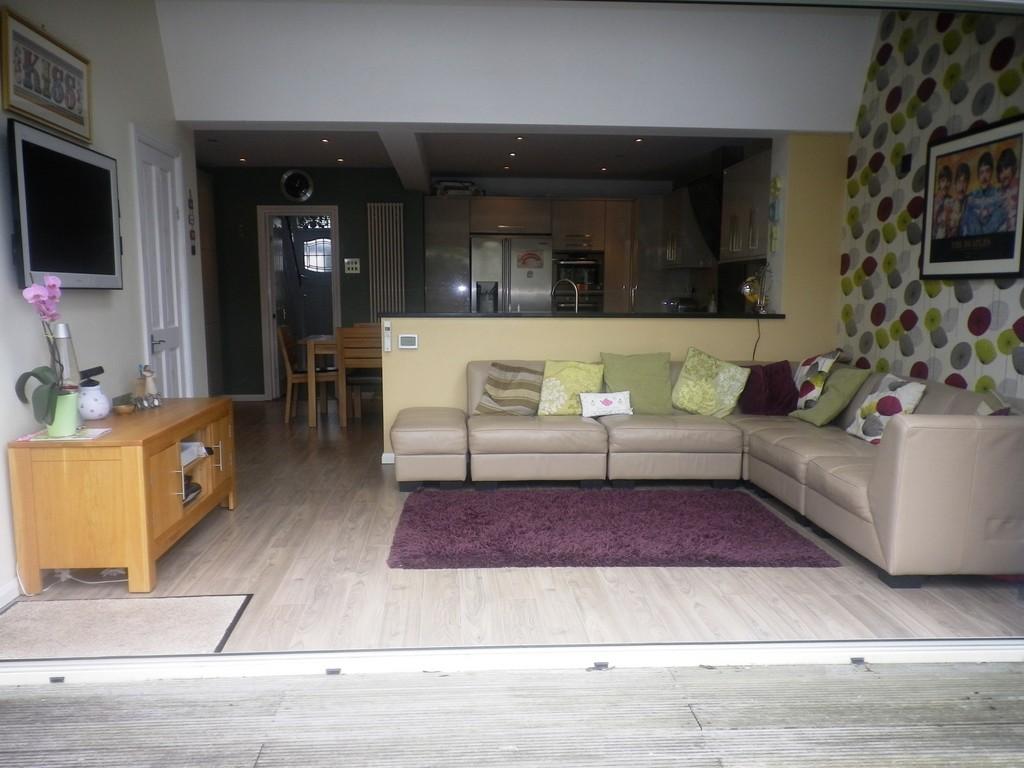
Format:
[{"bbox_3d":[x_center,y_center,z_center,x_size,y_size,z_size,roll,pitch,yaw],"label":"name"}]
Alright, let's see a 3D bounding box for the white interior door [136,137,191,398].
[{"bbox_3d":[-2.065,-0.391,4.907,0.060,2.010,0.720,0,6,-4],"label":"white interior door"}]

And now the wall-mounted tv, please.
[{"bbox_3d":[-1.938,-0.731,3.619,0.070,0.630,1.000,0,7,-4],"label":"wall-mounted tv"}]

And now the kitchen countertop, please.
[{"bbox_3d":[0.488,-0.476,5.770,2.780,0.034,0.340,0,6,-4],"label":"kitchen countertop"}]

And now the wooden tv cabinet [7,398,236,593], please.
[{"bbox_3d":[-1.694,0.447,3.787,0.492,0.593,1.260,0,6,-4],"label":"wooden tv cabinet"}]

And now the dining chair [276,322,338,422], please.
[{"bbox_3d":[-1.819,-0.113,7.550,0.535,0.875,0.440,0,6,-4],"label":"dining chair"}]

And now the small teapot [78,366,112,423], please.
[{"bbox_3d":[-1.882,0.037,3.730,0.160,0.232,0.155,0,6,-4],"label":"small teapot"}]

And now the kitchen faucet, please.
[{"bbox_3d":[0.397,-0.598,6.187,0.210,0.370,0.060,0,7,3],"label":"kitchen faucet"}]

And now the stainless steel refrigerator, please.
[{"bbox_3d":[-0.028,-0.787,9.567,0.910,1.770,0.720,0,7,-4],"label":"stainless steel refrigerator"}]

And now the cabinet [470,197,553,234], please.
[{"bbox_3d":[-0.024,-1.883,9.394,0.905,0.400,0.580,0,6,-4],"label":"cabinet"}]

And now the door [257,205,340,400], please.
[{"bbox_3d":[-2.274,-0.862,8.941,0.840,2.060,0.120,0,7,-4],"label":"door"}]

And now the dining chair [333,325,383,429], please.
[{"bbox_3d":[-1.301,-0.085,7.469,0.450,0.870,0.580,0,7,-4],"label":"dining chair"}]

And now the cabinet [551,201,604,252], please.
[{"bbox_3d":[0.723,-1.795,9.490,0.590,0.550,0.560,0,7,-4],"label":"cabinet"}]

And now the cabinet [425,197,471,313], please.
[{"bbox_3d":[-0.720,-0.986,9.442,0.490,2.195,0.580,0,6,-4],"label":"cabinet"}]

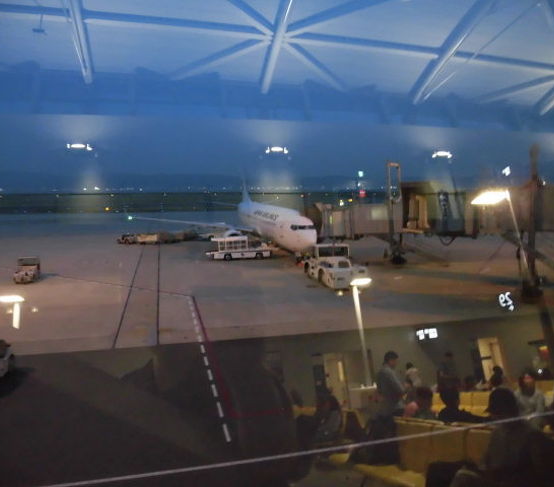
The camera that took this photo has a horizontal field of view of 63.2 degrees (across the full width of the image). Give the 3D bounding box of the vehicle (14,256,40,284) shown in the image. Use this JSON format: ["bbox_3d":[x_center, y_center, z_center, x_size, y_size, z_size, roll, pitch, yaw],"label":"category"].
[{"bbox_3d":[-21.050,2.133,38.016,1.600,1.950,3.000,-2,7,-20],"label":"vehicle"}]

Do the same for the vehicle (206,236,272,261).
[{"bbox_3d":[-4.250,0.378,50.697,7.200,2.450,2.100,-2,7,-17],"label":"vehicle"}]

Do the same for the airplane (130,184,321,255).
[{"bbox_3d":[-1.662,-5.722,59.463,35.800,12.500,39.500,-2,7,-14],"label":"airplane"}]

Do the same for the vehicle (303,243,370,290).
[{"bbox_3d":[4.850,1.627,38.258,2.850,2.900,7.300,-2,7,-13],"label":"vehicle"}]

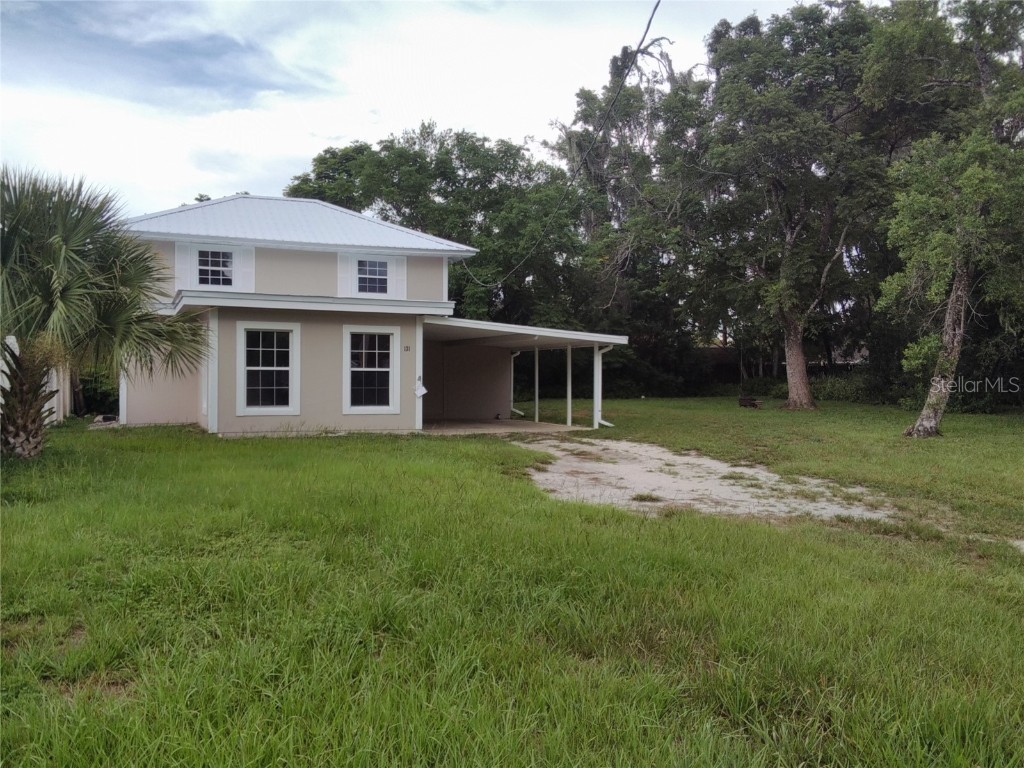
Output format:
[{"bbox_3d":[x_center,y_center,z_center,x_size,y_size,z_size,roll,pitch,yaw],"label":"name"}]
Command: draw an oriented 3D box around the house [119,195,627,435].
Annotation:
[{"bbox_3d":[-5.071,-2.357,23.098,11.801,6.783,12.852,0,0,-23],"label":"house"}]

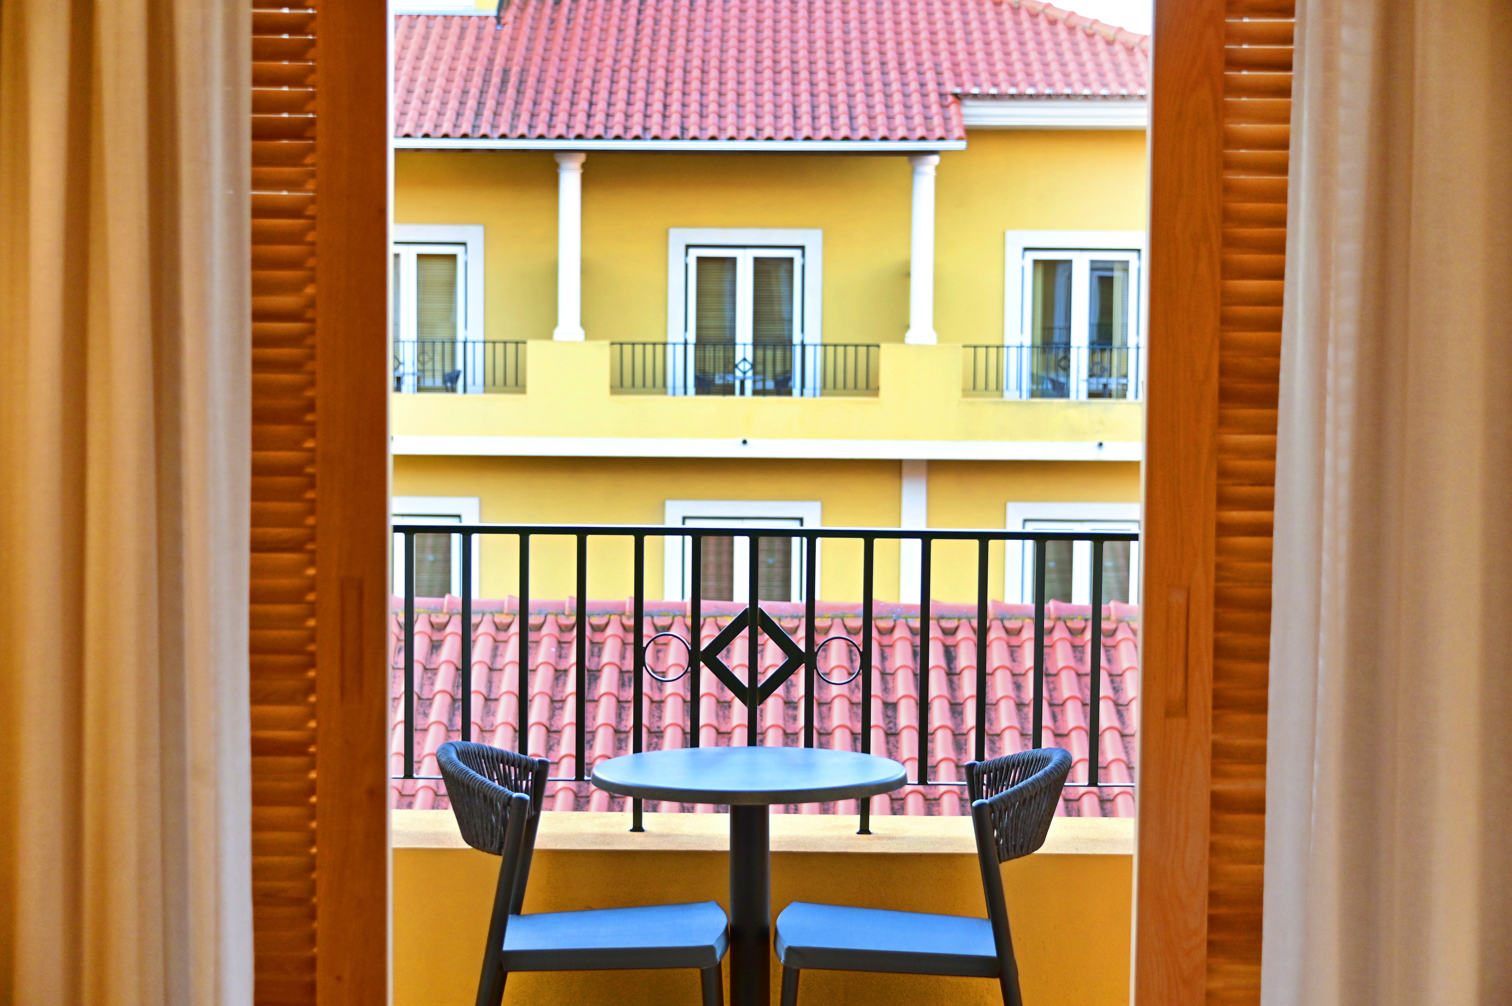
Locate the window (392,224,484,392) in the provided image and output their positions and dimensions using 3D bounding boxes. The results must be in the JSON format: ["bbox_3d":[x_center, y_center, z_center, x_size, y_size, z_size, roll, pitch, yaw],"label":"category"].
[{"bbox_3d":[-4.217,-2.090,33.043,1.865,2.545,0.150,1,3,2],"label":"window"}]

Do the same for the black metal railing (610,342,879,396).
[{"bbox_3d":[-0.128,-1.531,31.300,3.086,0.609,0.060,1,3,2],"label":"black metal railing"}]

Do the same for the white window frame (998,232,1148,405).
[{"bbox_3d":[3.891,-1.994,32.751,1.815,2.536,0.150,1,3,2],"label":"white window frame"}]

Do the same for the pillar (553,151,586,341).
[{"bbox_3d":[-2.134,-2.939,31.346,0.368,2.156,0.370,1,3,2],"label":"pillar"}]

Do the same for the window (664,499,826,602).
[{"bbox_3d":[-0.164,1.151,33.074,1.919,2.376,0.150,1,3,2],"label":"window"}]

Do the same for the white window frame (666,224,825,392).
[{"bbox_3d":[-0.128,-2.035,32.896,1.859,2.526,0.150,1,3,2],"label":"white window frame"}]

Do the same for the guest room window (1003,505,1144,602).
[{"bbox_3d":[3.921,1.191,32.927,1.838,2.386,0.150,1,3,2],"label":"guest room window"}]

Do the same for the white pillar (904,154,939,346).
[{"bbox_3d":[1.903,-2.895,31.200,0.360,2.166,0.370,1,3,2],"label":"white pillar"}]

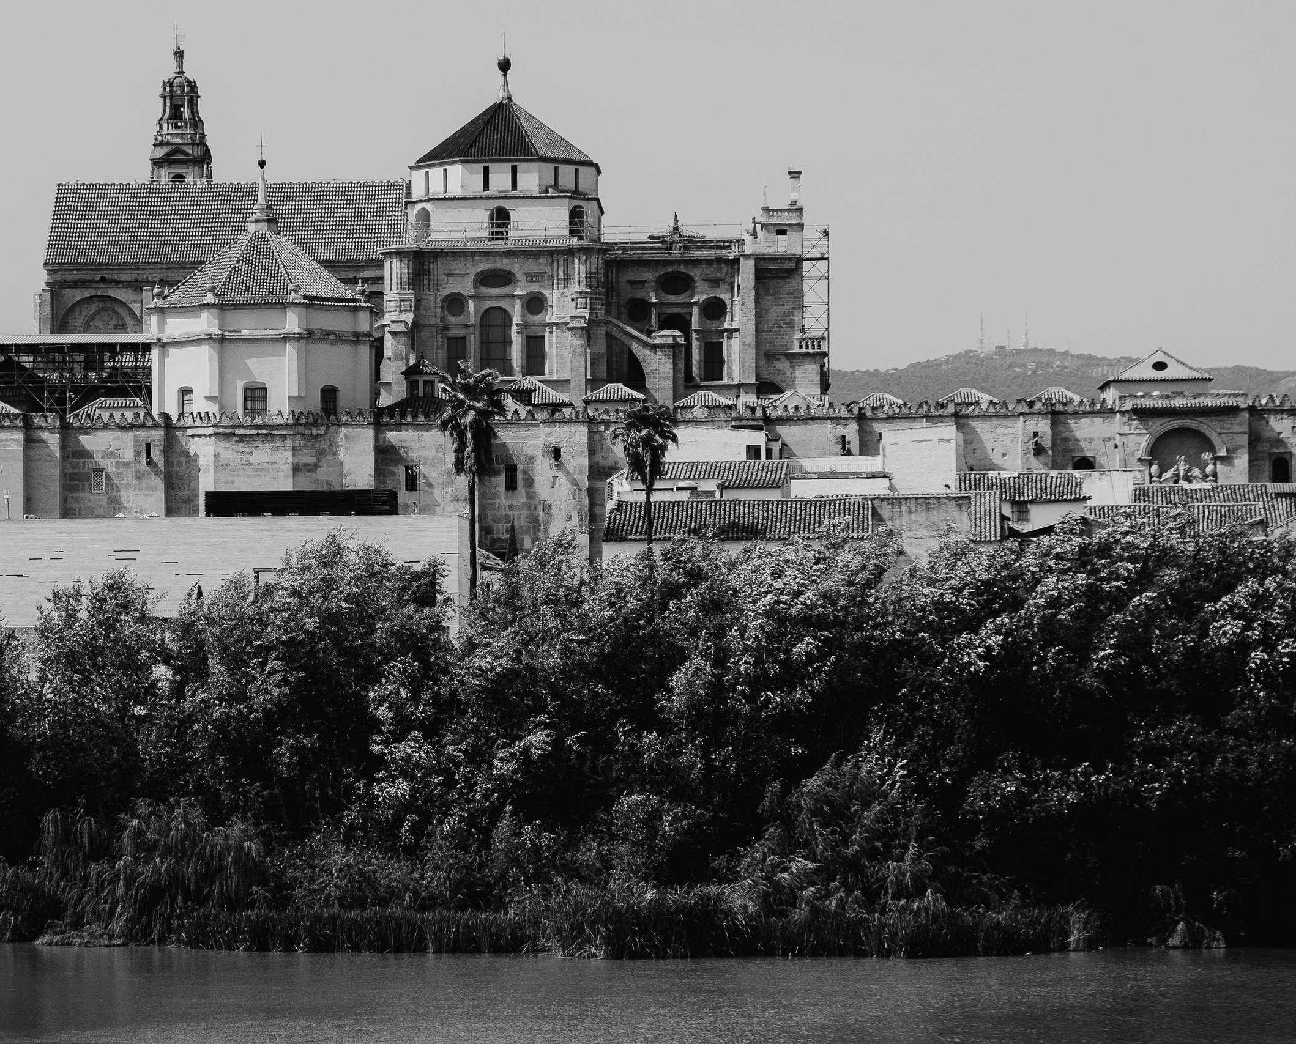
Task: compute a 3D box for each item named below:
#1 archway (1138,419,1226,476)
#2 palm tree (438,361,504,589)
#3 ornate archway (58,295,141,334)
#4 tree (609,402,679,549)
[{"bbox_3d":[35.440,-4.900,239.300,5.950,3.900,1.100,-1,-1,1],"label":"archway"},{"bbox_3d":[-8.310,-1.270,170.000,3.200,12.600,3.200,-1,-1,1],"label":"palm tree"},{"bbox_3d":[-44.990,-16.840,296.000,6.650,3.500,1.100,-1,-1,1],"label":"ornate archway"},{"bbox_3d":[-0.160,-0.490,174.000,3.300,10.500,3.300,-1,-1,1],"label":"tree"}]

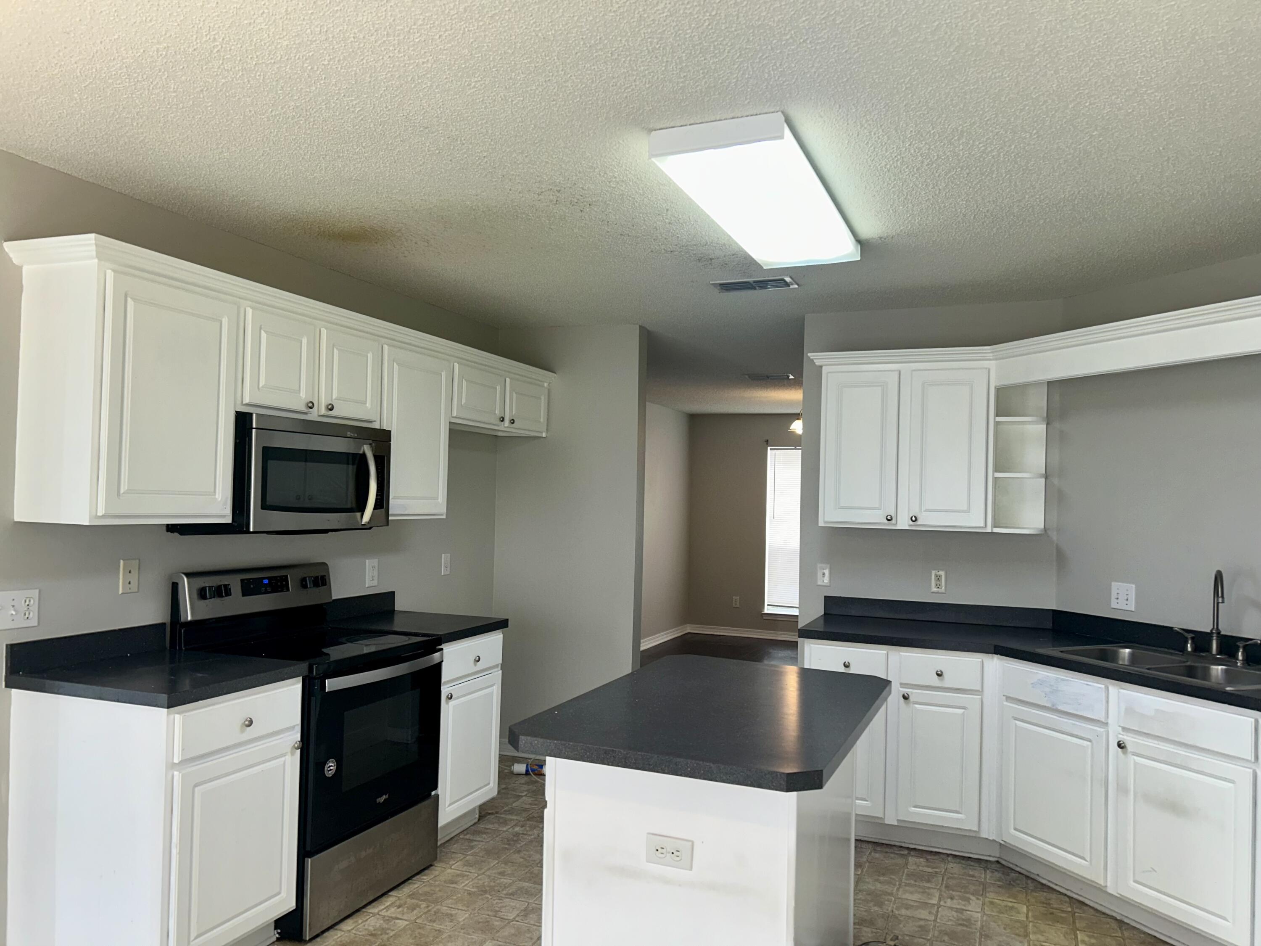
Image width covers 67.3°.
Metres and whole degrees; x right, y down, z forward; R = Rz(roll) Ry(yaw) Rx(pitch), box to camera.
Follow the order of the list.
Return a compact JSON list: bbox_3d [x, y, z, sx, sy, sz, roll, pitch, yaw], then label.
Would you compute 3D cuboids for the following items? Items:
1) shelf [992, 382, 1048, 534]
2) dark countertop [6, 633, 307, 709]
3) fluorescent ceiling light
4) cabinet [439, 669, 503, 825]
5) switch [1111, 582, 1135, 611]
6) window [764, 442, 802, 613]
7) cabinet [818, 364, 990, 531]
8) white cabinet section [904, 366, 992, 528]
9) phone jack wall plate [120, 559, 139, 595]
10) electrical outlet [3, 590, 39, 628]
[{"bbox_3d":[1.774,-0.072,4.301,0.231,0.695,0.319,1,-2,22],"label":"shelf"},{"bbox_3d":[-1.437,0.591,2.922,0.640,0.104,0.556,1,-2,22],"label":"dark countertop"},{"bbox_3d":[0.440,-0.823,2.933,0.357,0.083,1.214,1,-2,22],"label":"fluorescent ceiling light"},{"bbox_3d":[-0.909,1.156,4.130,0.511,0.570,0.518,1,-2,22],"label":"cabinet"},{"bbox_3d":[2.097,0.529,4.045,0.018,0.115,0.117,2,-2,-23],"label":"switch"},{"bbox_3d":[1.890,0.635,10.163,0.891,1.808,0.101,1,-2,22],"label":"window"},{"bbox_3d":[1.305,-0.116,4.477,0.761,0.761,0.342,1,-2,22],"label":"cabinet"},{"bbox_3d":[1.490,-0.106,4.414,0.345,0.722,0.335,1,-2,22],"label":"white cabinet section"},{"bbox_3d":[-1.670,0.345,3.160,0.008,0.114,0.071,0,-2,22],"label":"phone jack wall plate"},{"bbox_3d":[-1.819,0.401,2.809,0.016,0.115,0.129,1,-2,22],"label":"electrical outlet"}]

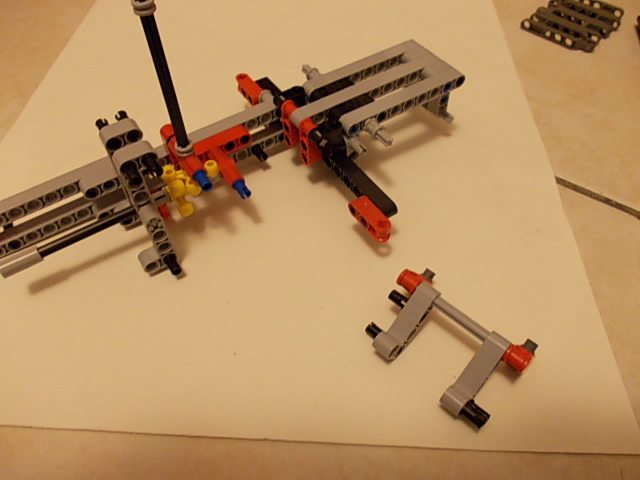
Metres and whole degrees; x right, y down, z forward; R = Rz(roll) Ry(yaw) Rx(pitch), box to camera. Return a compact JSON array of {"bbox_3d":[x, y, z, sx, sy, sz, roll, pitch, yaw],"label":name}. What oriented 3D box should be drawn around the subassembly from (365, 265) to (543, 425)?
[{"bbox_3d":[0.050,0.038,0.202,0.057,0.024,0.045,37,61,26],"label":"subassembly"}]

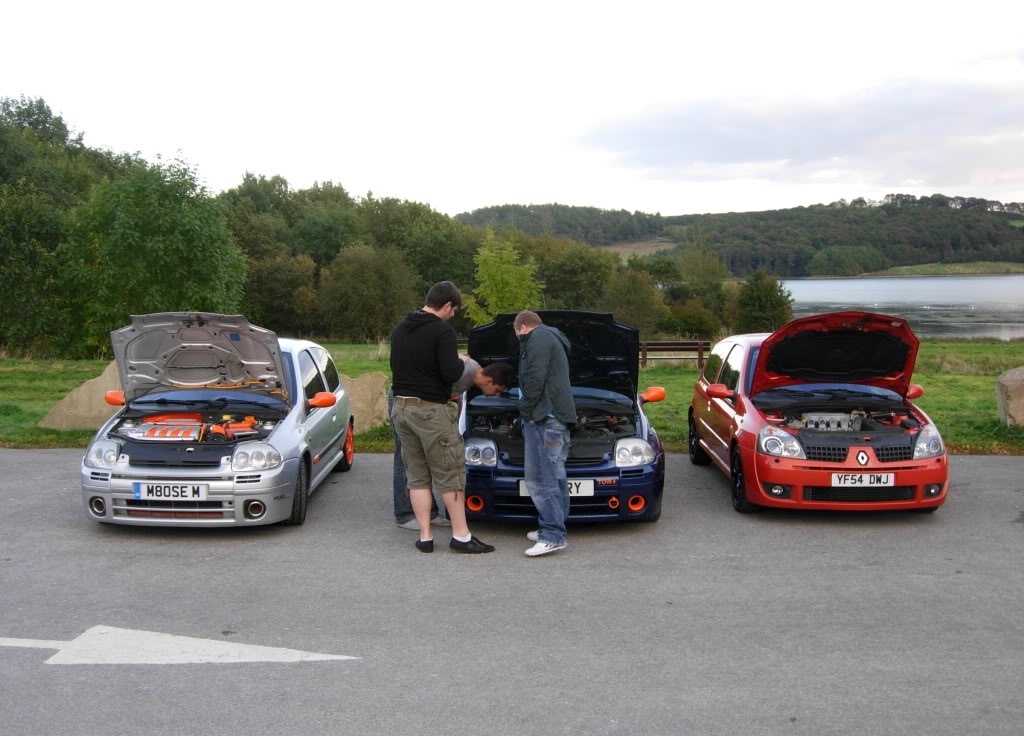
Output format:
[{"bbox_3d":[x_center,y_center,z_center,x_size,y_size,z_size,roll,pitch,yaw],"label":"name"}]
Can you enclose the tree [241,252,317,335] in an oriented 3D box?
[{"bbox_3d":[-9.867,-3.106,45.000,3.212,3.550,3.051,0,4,0],"label":"tree"}]

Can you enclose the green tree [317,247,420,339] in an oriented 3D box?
[{"bbox_3d":[-5.714,-3.029,43.000,4.199,3.917,3.989,0,4,0],"label":"green tree"}]

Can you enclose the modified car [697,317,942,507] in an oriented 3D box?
[{"bbox_3d":[2.643,0.290,9.696,1.750,1.600,3.800,0,4,1],"label":"modified car"}]

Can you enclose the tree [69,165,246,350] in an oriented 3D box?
[{"bbox_3d":[-11.047,-3.393,33.000,5.640,6.074,5.358,0,4,0],"label":"tree"}]

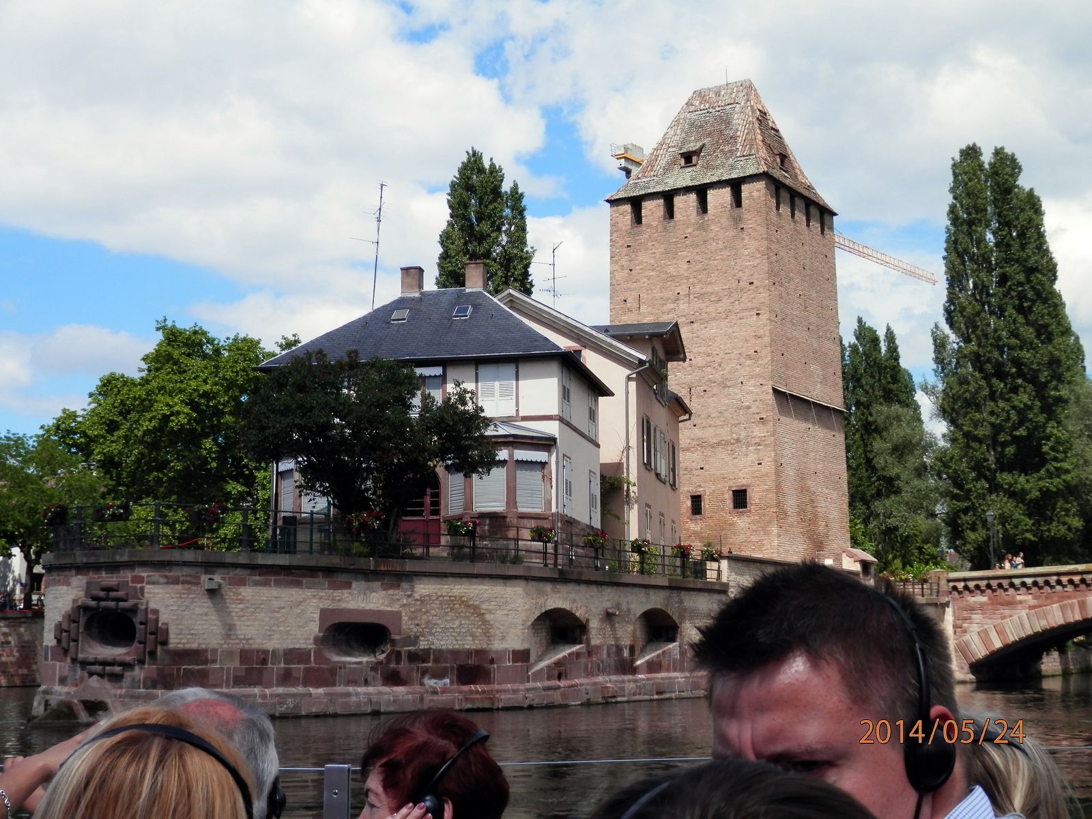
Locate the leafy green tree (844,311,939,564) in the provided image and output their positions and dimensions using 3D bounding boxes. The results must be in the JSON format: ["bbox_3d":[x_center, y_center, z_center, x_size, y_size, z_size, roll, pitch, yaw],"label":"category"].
[{"bbox_3d":[25.071,4.172,110.668,7.400,21.561,7.000,-2,-9,13],"label":"leafy green tree"}]

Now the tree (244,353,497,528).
[{"bbox_3d":[-5.324,1.517,46.125,7.400,6.535,6.200,1,-9,-7],"label":"tree"}]

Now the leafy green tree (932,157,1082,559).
[{"bbox_3d":[27.673,-2.109,91.406,9.000,27.983,8.200,-3,-9,17],"label":"leafy green tree"}]

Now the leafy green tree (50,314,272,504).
[{"bbox_3d":[-14.536,1.672,58.963,9.200,10.295,8.800,2,-9,-14],"label":"leafy green tree"}]

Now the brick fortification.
[{"bbox_3d":[8.719,-3.480,74.772,8.450,25.533,8.450,-6,-11,32],"label":"brick fortification"}]

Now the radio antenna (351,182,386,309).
[{"bbox_3d":[-6.427,-5.890,55.586,1.200,4.800,0.900,3,-9,0],"label":"radio antenna"}]

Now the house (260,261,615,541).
[{"bbox_3d":[-3.588,0.371,53.942,10.700,11.200,8.600,-2,-9,12],"label":"house"}]

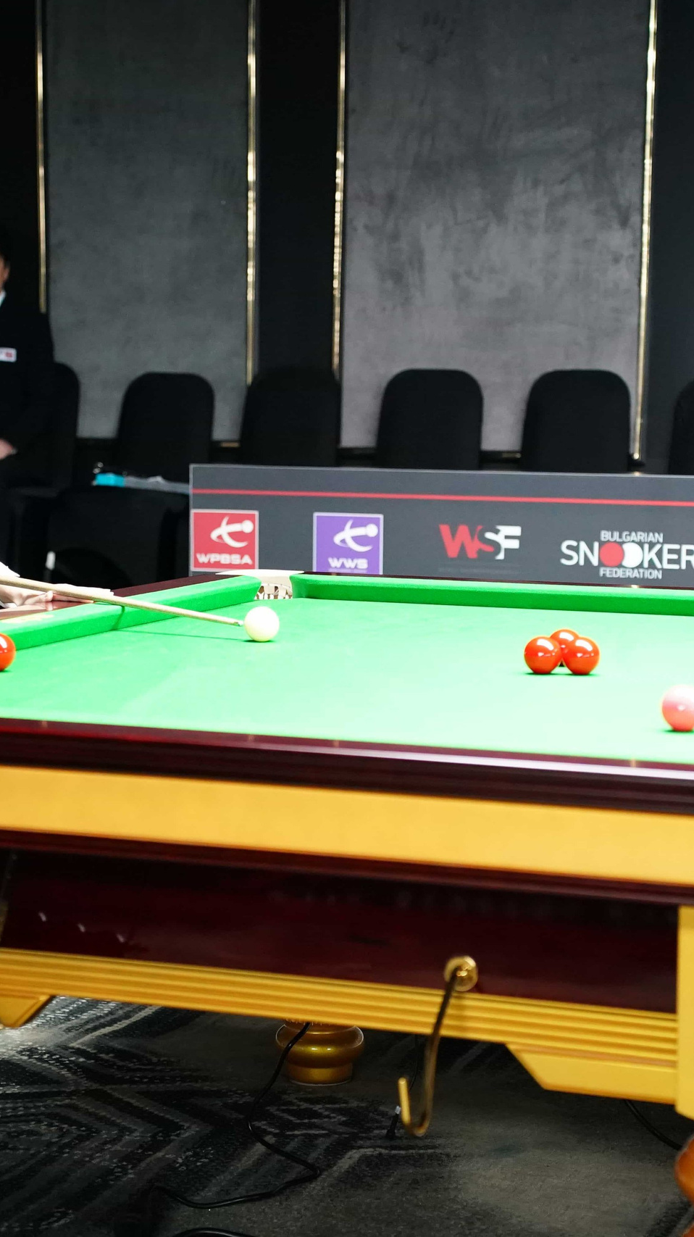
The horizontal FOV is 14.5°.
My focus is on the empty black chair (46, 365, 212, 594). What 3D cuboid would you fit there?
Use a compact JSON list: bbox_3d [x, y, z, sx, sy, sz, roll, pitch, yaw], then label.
[{"bbox_3d":[-0.645,-0.336,8.784,0.430,0.900,0.520,2,6,14],"label":"empty black chair"}]

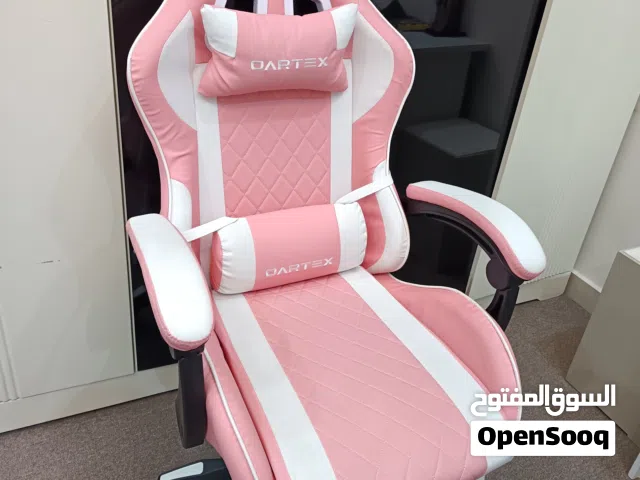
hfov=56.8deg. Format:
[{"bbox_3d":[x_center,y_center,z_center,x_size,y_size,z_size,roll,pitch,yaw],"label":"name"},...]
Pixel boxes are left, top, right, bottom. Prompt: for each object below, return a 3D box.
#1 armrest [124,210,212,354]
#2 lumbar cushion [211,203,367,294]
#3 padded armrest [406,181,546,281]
[{"bbox_3d":[-0.221,0.041,0.854,0.071,0.078,0.329,-8,33,-24],"label":"armrest"},{"bbox_3d":[-0.057,0.005,1.164,0.310,0.156,0.106,-9,21,-26],"label":"lumbar cushion"},{"bbox_3d":[0.287,-0.041,1.103,0.071,0.078,0.329,-11,34,-28],"label":"padded armrest"}]

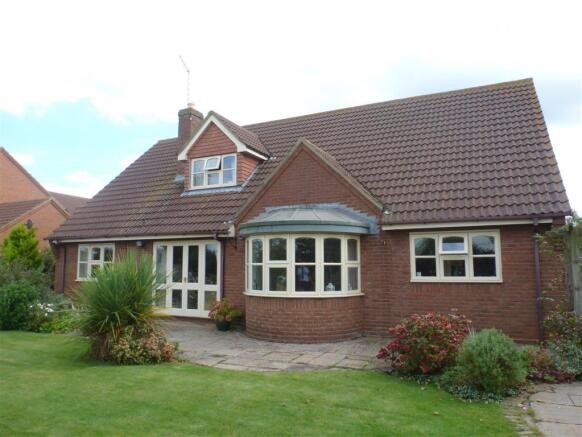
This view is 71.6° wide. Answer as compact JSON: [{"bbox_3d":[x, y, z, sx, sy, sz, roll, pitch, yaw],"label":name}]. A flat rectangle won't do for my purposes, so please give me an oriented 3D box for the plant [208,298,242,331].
[{"bbox_3d":[-1.591,2.343,9.840,0.820,0.770,0.780,0,-7,0],"label":"plant"}]

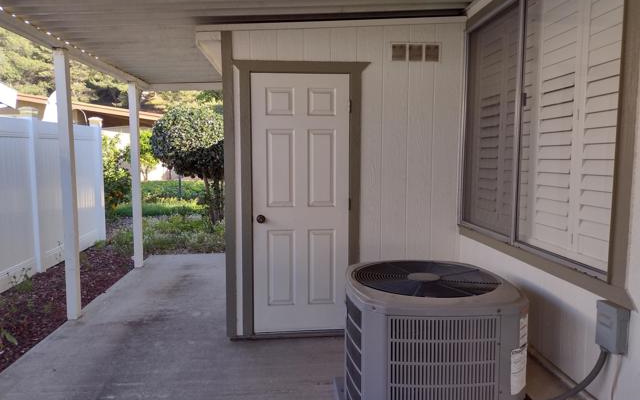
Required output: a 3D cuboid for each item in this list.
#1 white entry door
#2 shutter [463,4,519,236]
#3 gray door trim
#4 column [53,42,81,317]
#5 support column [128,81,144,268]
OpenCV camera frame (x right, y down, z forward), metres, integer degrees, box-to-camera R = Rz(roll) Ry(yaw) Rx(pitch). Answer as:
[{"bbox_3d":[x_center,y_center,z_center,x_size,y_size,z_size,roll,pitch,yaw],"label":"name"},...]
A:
[{"bbox_3d":[-0.148,0.045,3.922,0.752,2.027,0.045,0,5,-4],"label":"white entry door"},{"bbox_3d":[1.182,-0.521,3.535,0.050,1.440,0.840,0,5,-4],"label":"shutter"},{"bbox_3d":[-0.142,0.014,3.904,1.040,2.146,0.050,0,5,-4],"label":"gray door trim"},{"bbox_3d":[-2.214,-0.108,4.379,0.089,2.362,0.089,0,5,-4],"label":"column"},{"bbox_3d":[-2.381,-0.310,6.463,0.089,2.384,0.089,0,5,-4],"label":"support column"}]

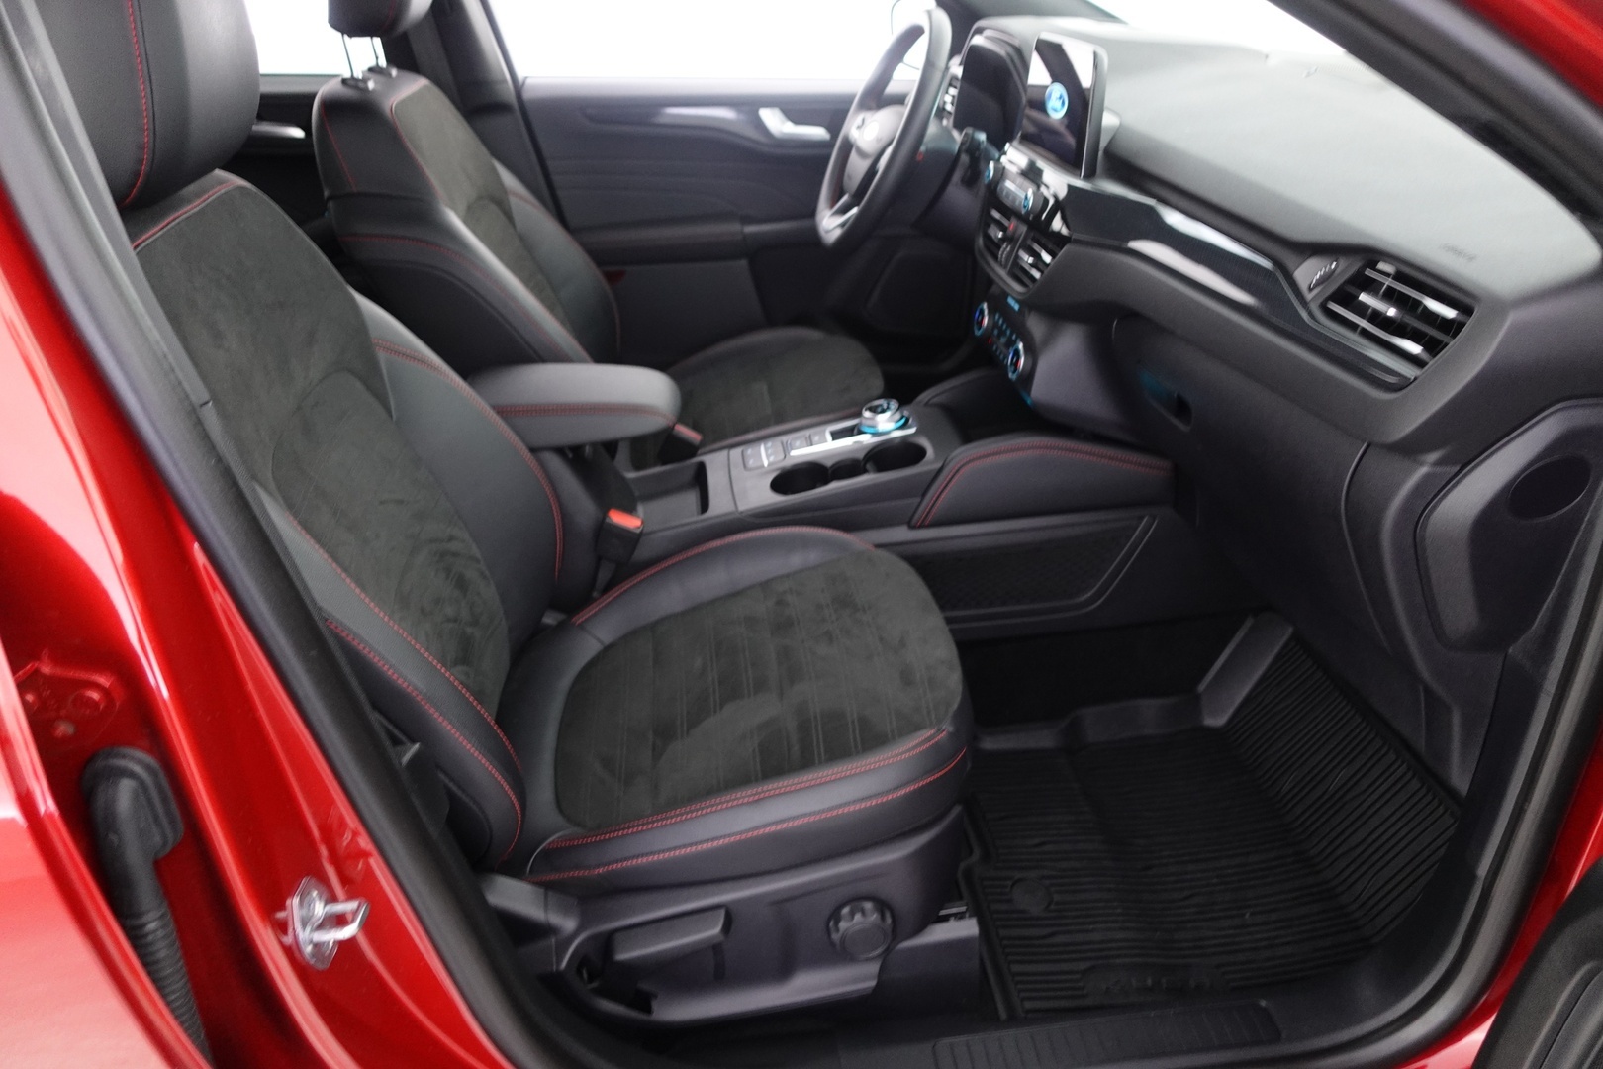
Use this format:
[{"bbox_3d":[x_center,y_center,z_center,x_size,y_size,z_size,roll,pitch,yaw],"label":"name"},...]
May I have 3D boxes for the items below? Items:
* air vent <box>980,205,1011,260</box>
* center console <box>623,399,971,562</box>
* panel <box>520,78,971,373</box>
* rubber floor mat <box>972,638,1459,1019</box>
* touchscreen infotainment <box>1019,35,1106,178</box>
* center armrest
[{"bbox_3d":[0.247,-0.377,1.342,0.030,0.063,0.080,-3,29,-6],"label":"air vent"},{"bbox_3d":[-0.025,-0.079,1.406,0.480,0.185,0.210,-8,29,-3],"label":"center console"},{"bbox_3d":[-0.050,-0.530,1.964,0.870,0.570,0.140,-3,29,-6],"label":"panel"},{"bbox_3d":[0.419,0.286,1.194,0.460,0.170,0.420,-3,29,-6],"label":"rubber floor mat"},{"bbox_3d":[0.294,-0.495,1.219,0.025,0.132,0.216,-1,29,-7],"label":"touchscreen infotainment"},{"bbox_3d":[-0.308,-0.168,1.320,0.320,0.072,0.175,-3,29,-6],"label":"center armrest"}]

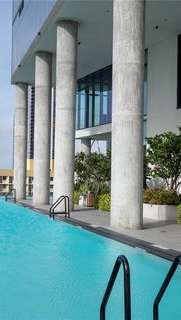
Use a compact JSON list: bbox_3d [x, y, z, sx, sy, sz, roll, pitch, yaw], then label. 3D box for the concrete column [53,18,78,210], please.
[{"bbox_3d":[-1.319,-2.336,24.889,1.083,10.097,1.083,1,-3,0],"label":"concrete column"}]

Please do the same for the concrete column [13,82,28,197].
[{"bbox_3d":[-6.075,-1.642,40.762,1.083,10.097,1.083,2,-3,-17],"label":"concrete column"}]

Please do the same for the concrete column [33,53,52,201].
[{"bbox_3d":[-3.175,-2.065,31.080,1.083,10.097,1.083,2,-3,-17],"label":"concrete column"}]

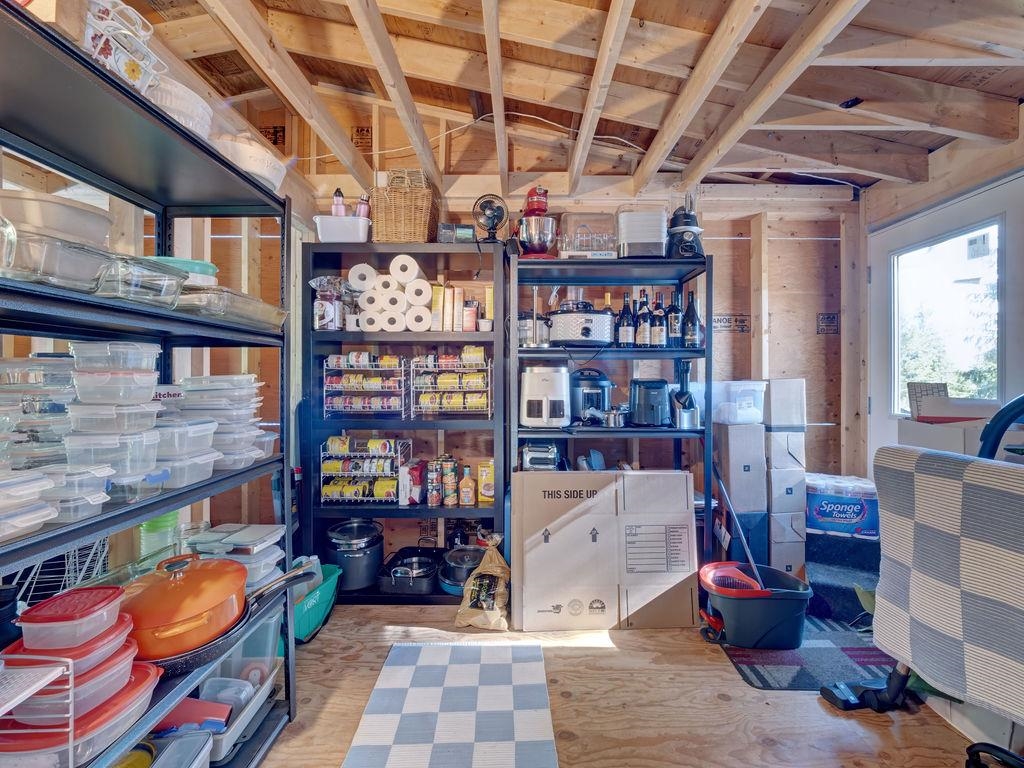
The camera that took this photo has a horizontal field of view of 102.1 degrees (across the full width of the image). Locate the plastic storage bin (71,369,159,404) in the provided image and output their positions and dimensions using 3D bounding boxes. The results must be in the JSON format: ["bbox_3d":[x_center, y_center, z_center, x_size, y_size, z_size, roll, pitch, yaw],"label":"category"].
[{"bbox_3d":[-0.902,0.006,0.953,0.120,0.073,0.120,0,0,1],"label":"plastic storage bin"}]

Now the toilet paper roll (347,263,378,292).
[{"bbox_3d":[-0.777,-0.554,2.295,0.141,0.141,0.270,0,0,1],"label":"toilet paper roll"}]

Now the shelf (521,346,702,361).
[{"bbox_3d":[0.507,-0.158,2.305,0.970,0.050,0.390,0,1,0],"label":"shelf"}]

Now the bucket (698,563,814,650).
[{"bbox_3d":[1.090,0.998,1.907,0.430,0.262,0.275,0,1,13],"label":"bucket"}]

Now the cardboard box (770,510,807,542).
[{"bbox_3d":[1.448,0.750,2.310,0.180,0.150,0.300,0,0,0],"label":"cardboard box"}]

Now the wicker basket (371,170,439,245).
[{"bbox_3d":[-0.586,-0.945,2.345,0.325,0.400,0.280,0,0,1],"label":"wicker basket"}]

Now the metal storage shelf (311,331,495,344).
[{"bbox_3d":[-0.548,-0.245,2.295,0.950,0.048,0.390,0,1,0],"label":"metal storage shelf"}]

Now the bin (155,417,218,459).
[{"bbox_3d":[-0.863,0.141,1.047,0.140,0.076,0.175,0,0,-8],"label":"bin"}]

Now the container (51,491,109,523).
[{"bbox_3d":[-0.865,0.227,0.786,0.135,0.045,0.093,0,0,-10],"label":"container"}]

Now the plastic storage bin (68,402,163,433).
[{"bbox_3d":[-0.820,0.067,0.860,0.115,0.060,0.108,0,1,0],"label":"plastic storage bin"}]

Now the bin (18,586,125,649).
[{"bbox_3d":[-0.931,0.496,0.882,0.153,0.068,0.152,0,0,-8],"label":"bin"}]

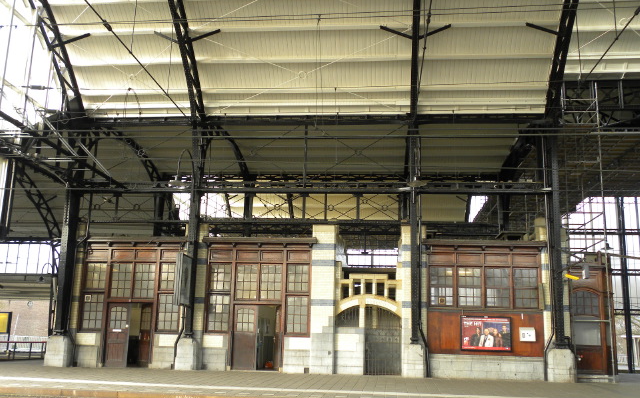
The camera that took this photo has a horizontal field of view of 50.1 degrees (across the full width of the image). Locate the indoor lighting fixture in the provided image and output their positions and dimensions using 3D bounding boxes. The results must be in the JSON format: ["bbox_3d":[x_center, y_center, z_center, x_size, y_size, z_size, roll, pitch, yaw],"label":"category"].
[{"bbox_3d":[-5.007,-1.071,25.724,0.720,1.685,1.850,1,-11,6],"label":"indoor lighting fixture"}]

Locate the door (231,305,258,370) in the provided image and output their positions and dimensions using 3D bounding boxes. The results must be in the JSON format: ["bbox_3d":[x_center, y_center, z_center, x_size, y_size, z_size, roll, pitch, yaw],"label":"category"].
[{"bbox_3d":[-2.755,5.119,25.268,0.898,2.379,0.060,0,-11,5],"label":"door"}]

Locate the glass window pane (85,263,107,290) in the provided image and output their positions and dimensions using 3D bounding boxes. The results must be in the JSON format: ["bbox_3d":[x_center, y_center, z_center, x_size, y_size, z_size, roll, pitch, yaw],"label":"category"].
[{"bbox_3d":[-8.797,3.041,26.909,0.864,1.032,0.050,1,-11,6],"label":"glass window pane"}]

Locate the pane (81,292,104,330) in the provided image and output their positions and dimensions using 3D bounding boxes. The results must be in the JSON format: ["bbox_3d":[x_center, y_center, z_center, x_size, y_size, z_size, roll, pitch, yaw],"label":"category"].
[{"bbox_3d":[-8.825,4.390,26.656,0.908,1.361,0.050,1,-11,6],"label":"pane"}]

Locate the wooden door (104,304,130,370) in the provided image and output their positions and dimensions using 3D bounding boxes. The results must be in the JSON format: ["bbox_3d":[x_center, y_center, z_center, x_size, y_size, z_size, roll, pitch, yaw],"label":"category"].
[{"bbox_3d":[-7.782,5.256,26.396,0.852,2.414,0.060,1,-11,6],"label":"wooden door"}]

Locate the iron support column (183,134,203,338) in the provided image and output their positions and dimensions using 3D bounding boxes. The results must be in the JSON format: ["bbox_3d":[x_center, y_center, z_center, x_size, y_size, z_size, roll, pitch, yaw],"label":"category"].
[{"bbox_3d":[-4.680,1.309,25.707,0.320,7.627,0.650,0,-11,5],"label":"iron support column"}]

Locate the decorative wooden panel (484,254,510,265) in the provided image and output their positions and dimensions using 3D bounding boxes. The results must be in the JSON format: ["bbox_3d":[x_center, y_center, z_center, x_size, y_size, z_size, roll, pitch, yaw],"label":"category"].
[{"bbox_3d":[6.437,2.203,24.829,0.959,0.463,0.060,0,-11,5],"label":"decorative wooden panel"}]

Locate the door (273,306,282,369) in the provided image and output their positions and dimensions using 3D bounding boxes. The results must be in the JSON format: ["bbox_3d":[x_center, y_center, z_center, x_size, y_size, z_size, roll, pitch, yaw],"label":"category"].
[{"bbox_3d":[-1.620,5.183,25.516,0.060,2.379,0.881,6,-11,-22],"label":"door"}]

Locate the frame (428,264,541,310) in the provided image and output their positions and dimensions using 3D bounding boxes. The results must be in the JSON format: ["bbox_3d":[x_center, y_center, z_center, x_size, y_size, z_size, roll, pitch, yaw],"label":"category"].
[{"bbox_3d":[5.925,3.194,24.721,3.978,1.583,0.180,0,-11,5],"label":"frame"}]

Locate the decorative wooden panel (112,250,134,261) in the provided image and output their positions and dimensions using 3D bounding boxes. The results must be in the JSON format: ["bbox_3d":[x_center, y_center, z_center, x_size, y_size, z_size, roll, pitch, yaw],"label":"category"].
[{"bbox_3d":[-7.709,2.228,26.903,0.913,0.440,0.050,1,-11,6],"label":"decorative wooden panel"}]

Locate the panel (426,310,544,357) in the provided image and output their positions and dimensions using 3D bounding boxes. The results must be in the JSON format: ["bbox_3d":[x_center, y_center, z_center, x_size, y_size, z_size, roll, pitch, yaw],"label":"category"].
[{"bbox_3d":[6.048,4.909,25.066,4.193,1.679,0.060,1,-11,6],"label":"panel"}]

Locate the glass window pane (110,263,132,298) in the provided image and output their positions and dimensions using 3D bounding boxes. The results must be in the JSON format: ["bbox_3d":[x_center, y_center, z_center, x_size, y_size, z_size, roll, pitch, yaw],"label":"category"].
[{"bbox_3d":[-7.765,3.198,26.779,0.897,1.356,0.050,1,-11,6],"label":"glass window pane"}]

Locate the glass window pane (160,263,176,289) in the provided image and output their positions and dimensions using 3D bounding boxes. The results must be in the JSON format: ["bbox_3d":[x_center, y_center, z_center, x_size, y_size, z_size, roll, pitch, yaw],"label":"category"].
[{"bbox_3d":[-5.643,2.939,25.898,0.776,1.008,0.050,0,-11,5],"label":"glass window pane"}]

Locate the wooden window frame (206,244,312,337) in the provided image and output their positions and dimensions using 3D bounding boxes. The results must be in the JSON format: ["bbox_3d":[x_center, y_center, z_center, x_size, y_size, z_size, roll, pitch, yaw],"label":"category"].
[{"bbox_3d":[-2.257,3.382,25.469,3.915,3.369,0.200,0,-11,5],"label":"wooden window frame"}]

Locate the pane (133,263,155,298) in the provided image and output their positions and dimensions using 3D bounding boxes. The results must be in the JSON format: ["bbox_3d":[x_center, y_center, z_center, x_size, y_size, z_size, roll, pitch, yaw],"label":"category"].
[{"bbox_3d":[-6.672,3.106,25.964,0.839,1.330,0.050,0,-11,5],"label":"pane"}]

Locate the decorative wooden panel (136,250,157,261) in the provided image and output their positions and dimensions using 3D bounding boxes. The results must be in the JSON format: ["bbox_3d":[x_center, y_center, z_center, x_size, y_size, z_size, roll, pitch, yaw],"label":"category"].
[{"bbox_3d":[-6.777,2.221,26.814,0.814,0.439,0.050,1,-11,6],"label":"decorative wooden panel"}]

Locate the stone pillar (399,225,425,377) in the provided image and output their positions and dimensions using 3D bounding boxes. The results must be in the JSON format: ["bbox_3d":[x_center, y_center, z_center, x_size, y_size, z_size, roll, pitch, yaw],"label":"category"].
[{"bbox_3d":[3.484,3.796,25.668,0.898,5.548,0.763,1,-11,6],"label":"stone pillar"}]

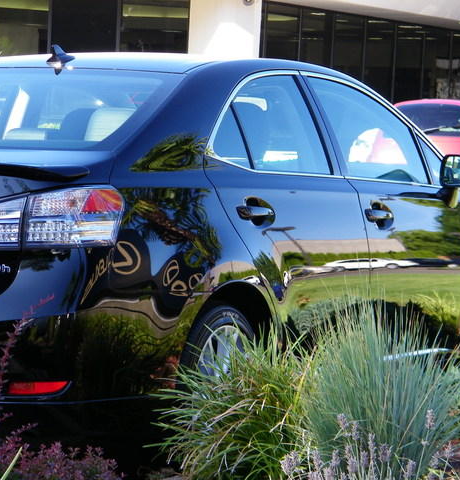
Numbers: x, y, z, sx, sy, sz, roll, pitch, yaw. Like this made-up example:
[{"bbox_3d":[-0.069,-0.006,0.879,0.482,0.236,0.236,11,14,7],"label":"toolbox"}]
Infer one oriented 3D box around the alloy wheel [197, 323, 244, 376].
[{"bbox_3d":[-0.075,0.514,6.494,0.170,0.470,0.470,4,4,27],"label":"alloy wheel"}]

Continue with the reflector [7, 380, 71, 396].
[{"bbox_3d":[-0.565,0.436,5.769,0.175,0.043,0.070,2,3,-1],"label":"reflector"}]

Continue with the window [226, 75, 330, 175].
[{"bbox_3d":[0.164,-0.420,7.038,0.040,0.398,0.651,-23,-9,26],"label":"window"}]

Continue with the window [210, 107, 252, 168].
[{"bbox_3d":[-0.014,-0.350,6.647,0.030,0.230,0.263,-23,-9,26],"label":"window"}]

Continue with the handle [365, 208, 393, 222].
[{"bbox_3d":[0.564,-0.092,7.448,0.048,0.050,0.210,4,4,27],"label":"handle"}]

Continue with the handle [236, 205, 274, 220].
[{"bbox_3d":[0.088,-0.087,6.520,0.048,0.050,0.210,4,4,27],"label":"handle"}]

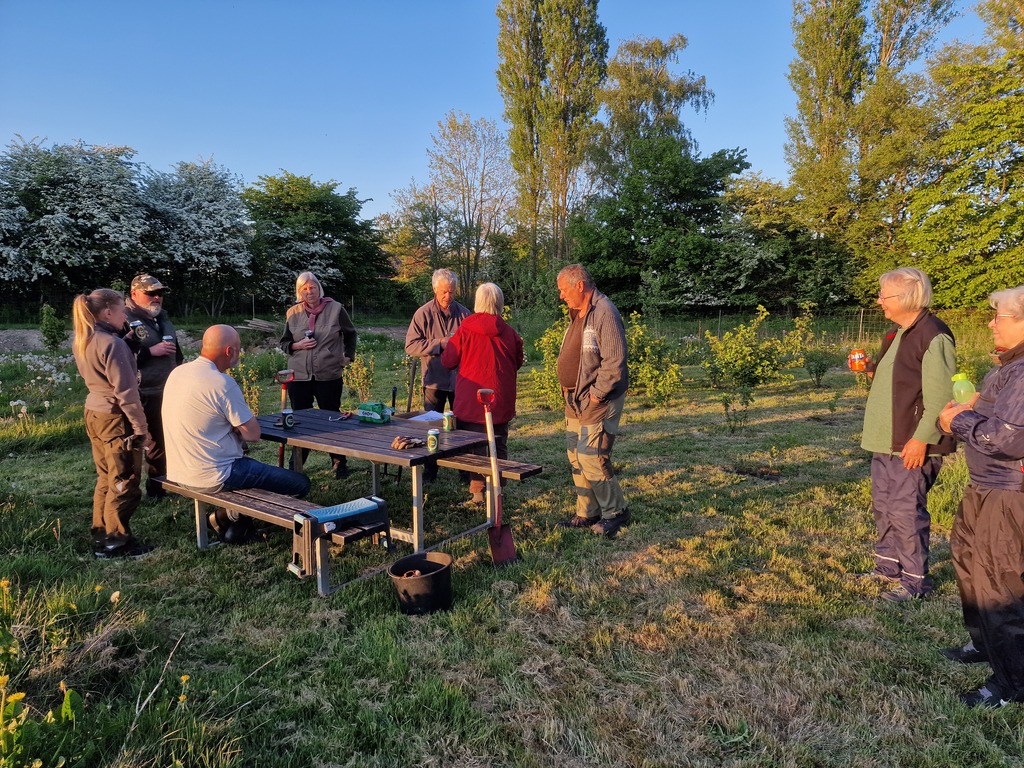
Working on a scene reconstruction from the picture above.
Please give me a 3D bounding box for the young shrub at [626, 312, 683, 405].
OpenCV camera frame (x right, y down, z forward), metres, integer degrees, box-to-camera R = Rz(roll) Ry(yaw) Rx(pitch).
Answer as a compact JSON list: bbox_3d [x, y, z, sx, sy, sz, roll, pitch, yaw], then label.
[{"bbox_3d":[1.951,-0.368,9.587,0.920,1.301,0.880,-1,8,0],"label":"young shrub"}]

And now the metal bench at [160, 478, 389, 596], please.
[{"bbox_3d":[-1.512,0.885,4.022,1.936,0.426,0.265,5,9,36],"label":"metal bench"}]

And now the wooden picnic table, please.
[{"bbox_3d":[-1.061,0.662,4.569,1.843,0.716,0.758,5,9,36],"label":"wooden picnic table"}]

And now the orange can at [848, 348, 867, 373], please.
[{"bbox_3d":[1.872,-0.127,3.680,0.066,0.117,0.066,0,7,0],"label":"orange can"}]

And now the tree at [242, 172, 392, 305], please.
[{"bbox_3d":[-9.823,-6.972,34.369,7.200,7.095,6.600,-1,8,0],"label":"tree"}]

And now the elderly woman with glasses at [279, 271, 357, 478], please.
[{"bbox_3d":[-1.634,-0.069,5.719,0.600,1.730,0.400,-3,8,-20],"label":"elderly woman with glasses"}]

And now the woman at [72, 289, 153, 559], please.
[{"bbox_3d":[-2.450,0.248,4.178,0.420,1.620,0.460,-4,8,-30],"label":"woman"}]

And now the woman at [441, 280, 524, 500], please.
[{"bbox_3d":[-0.215,0.086,5.296,0.600,1.670,0.450,-1,7,-10],"label":"woman"}]

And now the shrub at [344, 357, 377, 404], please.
[{"bbox_3d":[-2.277,-0.031,10.184,0.460,0.780,0.460,0,7,0],"label":"shrub"}]

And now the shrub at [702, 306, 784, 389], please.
[{"bbox_3d":[4.161,-0.595,12.150,1.400,1.450,1.300,0,7,0],"label":"shrub"}]

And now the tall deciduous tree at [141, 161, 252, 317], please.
[{"bbox_3d":[-15.915,-7.207,34.331,5.400,7.773,5.200,-1,8,0],"label":"tall deciduous tree"}]

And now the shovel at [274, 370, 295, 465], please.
[{"bbox_3d":[-1.694,0.426,5.082,0.180,1.090,0.100,0,10,-19],"label":"shovel"}]

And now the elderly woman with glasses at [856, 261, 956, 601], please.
[{"bbox_3d":[2.090,0.261,3.595,0.460,1.710,0.500,2,7,17],"label":"elderly woman with glasses"}]

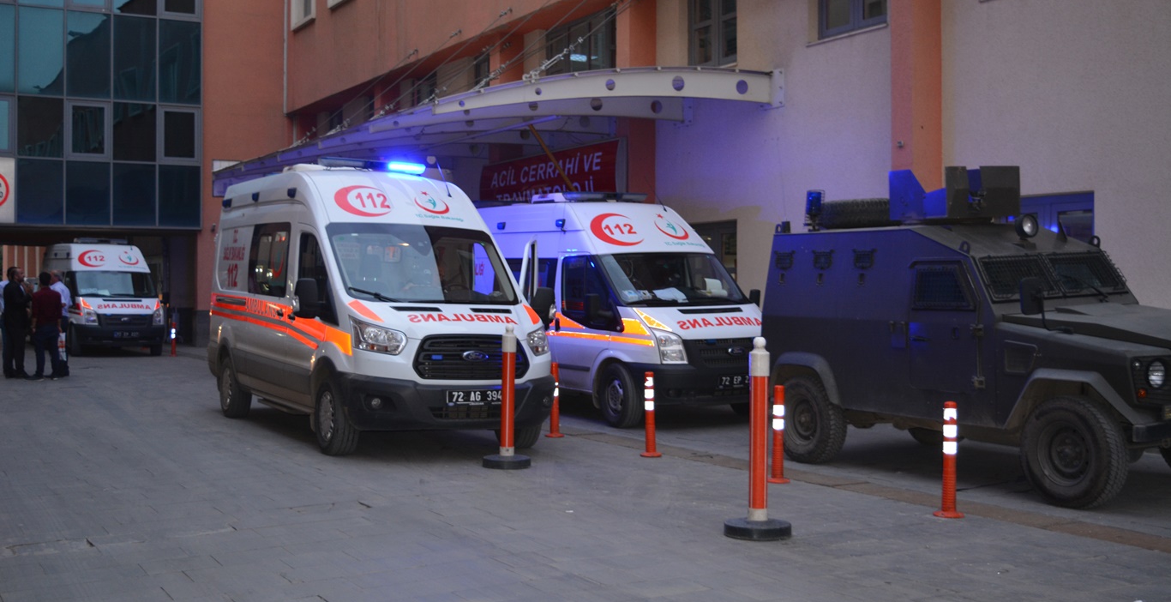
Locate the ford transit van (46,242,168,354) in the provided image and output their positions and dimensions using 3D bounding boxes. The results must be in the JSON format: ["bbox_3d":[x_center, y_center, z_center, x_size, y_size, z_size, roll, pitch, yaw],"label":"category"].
[{"bbox_3d":[-11.228,-0.105,30.159,2.150,2.620,5.600,1,0,-28],"label":"ford transit van"}]

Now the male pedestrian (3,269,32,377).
[{"bbox_3d":[-9.286,0.359,21.263,0.480,1.740,0.520,0,0,0],"label":"male pedestrian"}]

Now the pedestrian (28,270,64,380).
[{"bbox_3d":[-8.724,0.387,21.060,0.570,1.700,0.400,0,0,-12],"label":"pedestrian"}]

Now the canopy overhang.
[{"bbox_3d":[-2.070,-2.552,20.124,4.830,1.070,9.940,1,0,-30],"label":"canopy overhang"}]

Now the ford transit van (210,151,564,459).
[{"bbox_3d":[-2.214,-0.020,13.261,2.220,2.680,5.920,1,0,-28],"label":"ford transit van"}]

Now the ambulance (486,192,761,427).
[{"bbox_3d":[0.209,0.030,16.109,2.150,2.640,5.600,1,0,-30],"label":"ambulance"}]

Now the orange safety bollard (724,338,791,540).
[{"bbox_3d":[1.023,0.790,7.654,0.393,1.138,0.393,0,0,0],"label":"orange safety bollard"}]

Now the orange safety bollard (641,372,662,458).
[{"bbox_3d":[0.580,0.988,11.342,0.190,0.740,0.190,0,0,0],"label":"orange safety bollard"}]

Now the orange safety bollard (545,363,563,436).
[{"bbox_3d":[-0.308,0.977,12.892,0.190,0.740,0.190,0,0,0],"label":"orange safety bollard"}]

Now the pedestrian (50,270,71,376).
[{"bbox_3d":[-8.727,0.393,21.619,0.500,1.690,0.500,0,0,6],"label":"pedestrian"}]

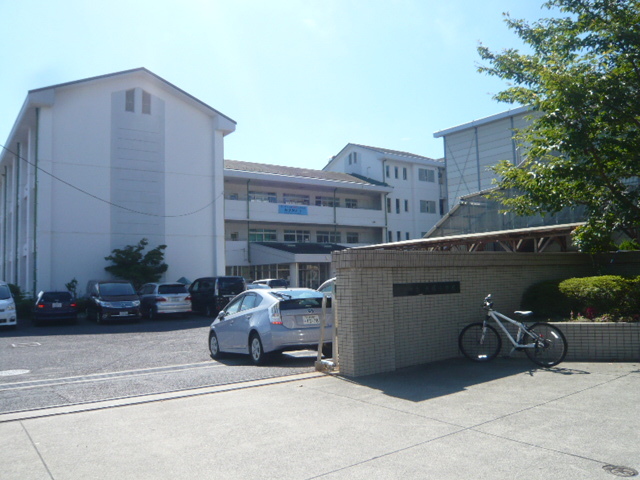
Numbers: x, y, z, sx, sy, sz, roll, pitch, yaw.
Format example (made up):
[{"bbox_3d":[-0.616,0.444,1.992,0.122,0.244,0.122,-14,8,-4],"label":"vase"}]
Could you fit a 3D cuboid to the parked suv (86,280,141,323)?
[{"bbox_3d":[-9.850,2.890,24.550,1.830,1.840,4.850,1,-4,-32],"label":"parked suv"}]

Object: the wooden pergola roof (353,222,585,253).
[{"bbox_3d":[4.350,0.174,15.700,2.300,0.500,9.600,1,-4,-32],"label":"wooden pergola roof"}]

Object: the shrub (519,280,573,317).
[{"bbox_3d":[4.183,1.042,9.523,1.100,0.740,1.000,0,-4,-17],"label":"shrub"}]

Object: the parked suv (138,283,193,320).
[{"bbox_3d":[-7.920,3.050,26.250,1.760,1.620,4.650,1,-4,-32],"label":"parked suv"}]

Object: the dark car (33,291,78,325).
[{"bbox_3d":[-12.500,3.170,24.400,1.700,1.430,4.450,1,-4,-32],"label":"dark car"}]

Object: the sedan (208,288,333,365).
[{"bbox_3d":[-1.130,1.850,11.500,1.745,1.490,4.470,0,-7,-29],"label":"sedan"}]

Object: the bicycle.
[{"bbox_3d":[2.925,1.402,8.034,1.720,1.050,0.560,-5,-5,41],"label":"bicycle"}]

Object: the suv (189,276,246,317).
[{"bbox_3d":[-5.600,2.980,27.800,1.710,1.860,4.600,1,-4,-32],"label":"suv"}]

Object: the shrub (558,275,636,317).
[{"bbox_3d":[5.029,0.986,9.324,1.500,0.780,1.100,0,-4,-17],"label":"shrub"}]

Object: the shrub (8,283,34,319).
[{"bbox_3d":[-15.407,3.184,26.560,1.600,1.850,1.500,1,-4,-32],"label":"shrub"}]

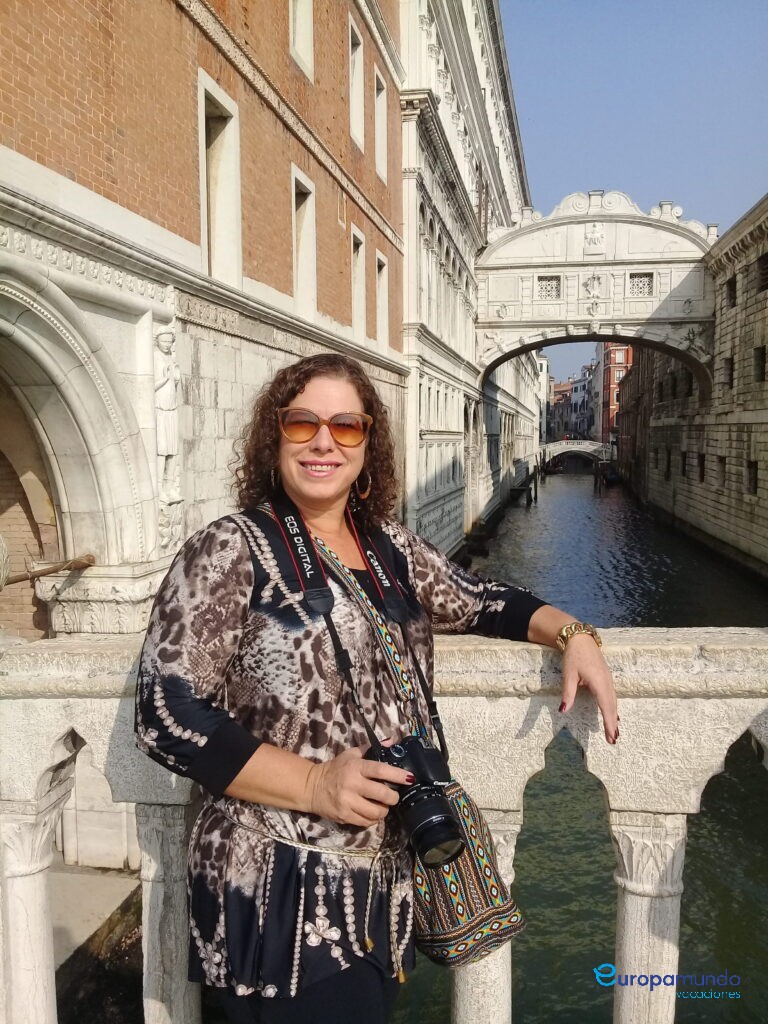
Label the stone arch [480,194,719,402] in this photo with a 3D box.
[{"bbox_3d":[10.274,-10.557,45.404,11.191,9.587,3.700,1,5,11],"label":"stone arch"}]

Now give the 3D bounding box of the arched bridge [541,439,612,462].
[{"bbox_3d":[26.419,-8.329,126.223,9.796,3.307,4.500,1,5,11],"label":"arched bridge"}]

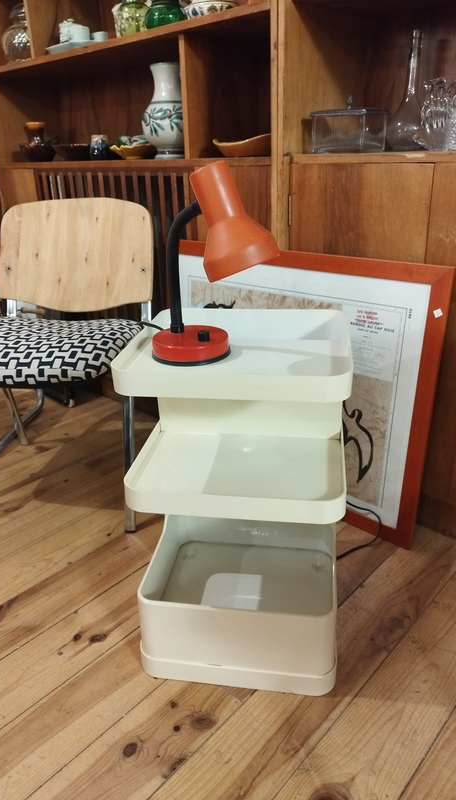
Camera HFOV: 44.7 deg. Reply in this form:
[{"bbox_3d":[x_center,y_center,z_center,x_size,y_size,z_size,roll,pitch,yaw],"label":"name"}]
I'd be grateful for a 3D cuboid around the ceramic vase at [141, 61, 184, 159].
[{"bbox_3d":[-0.179,-0.866,1.671,0.166,0.254,0.166,-1,24,1],"label":"ceramic vase"}]

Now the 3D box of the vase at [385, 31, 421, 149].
[{"bbox_3d":[0.411,-0.697,1.260,0.088,0.246,0.088,19,31,38],"label":"vase"}]

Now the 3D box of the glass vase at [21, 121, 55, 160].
[{"bbox_3d":[-0.734,-0.996,2.140,0.128,0.133,0.128,19,31,38],"label":"glass vase"}]

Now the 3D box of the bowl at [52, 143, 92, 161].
[{"bbox_3d":[-0.547,-0.896,2.004,0.173,0.056,0.173,-1,24,1],"label":"bowl"}]

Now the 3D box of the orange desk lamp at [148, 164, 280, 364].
[{"bbox_3d":[-0.028,-0.237,0.992,0.262,0.338,0.158,11,27,26],"label":"orange desk lamp"}]

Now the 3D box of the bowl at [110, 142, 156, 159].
[{"bbox_3d":[-0.307,-0.810,1.808,0.156,0.047,0.140,19,31,38],"label":"bowl"}]

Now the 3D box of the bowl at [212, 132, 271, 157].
[{"bbox_3d":[0.053,-0.697,1.522,0.187,0.058,0.150,19,31,38],"label":"bowl"}]

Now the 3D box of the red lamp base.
[{"bbox_3d":[-0.071,-0.109,1.076,0.154,0.038,0.154,-1,24,1],"label":"red lamp base"}]

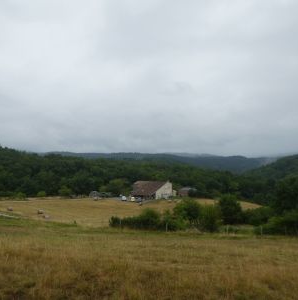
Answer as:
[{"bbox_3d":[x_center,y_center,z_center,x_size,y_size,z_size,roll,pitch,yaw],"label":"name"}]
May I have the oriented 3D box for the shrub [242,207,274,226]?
[{"bbox_3d":[19.650,11.990,50.000,6.310,3.610,4.500,0,-3,0],"label":"shrub"}]

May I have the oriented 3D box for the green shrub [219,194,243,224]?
[{"bbox_3d":[14.580,10.600,49.000,4.240,5.480,4.000,0,-3,0],"label":"green shrub"}]

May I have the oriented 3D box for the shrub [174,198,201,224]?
[{"bbox_3d":[6.250,10.180,45.000,4.540,4.790,4.200,0,-3,0],"label":"shrub"}]

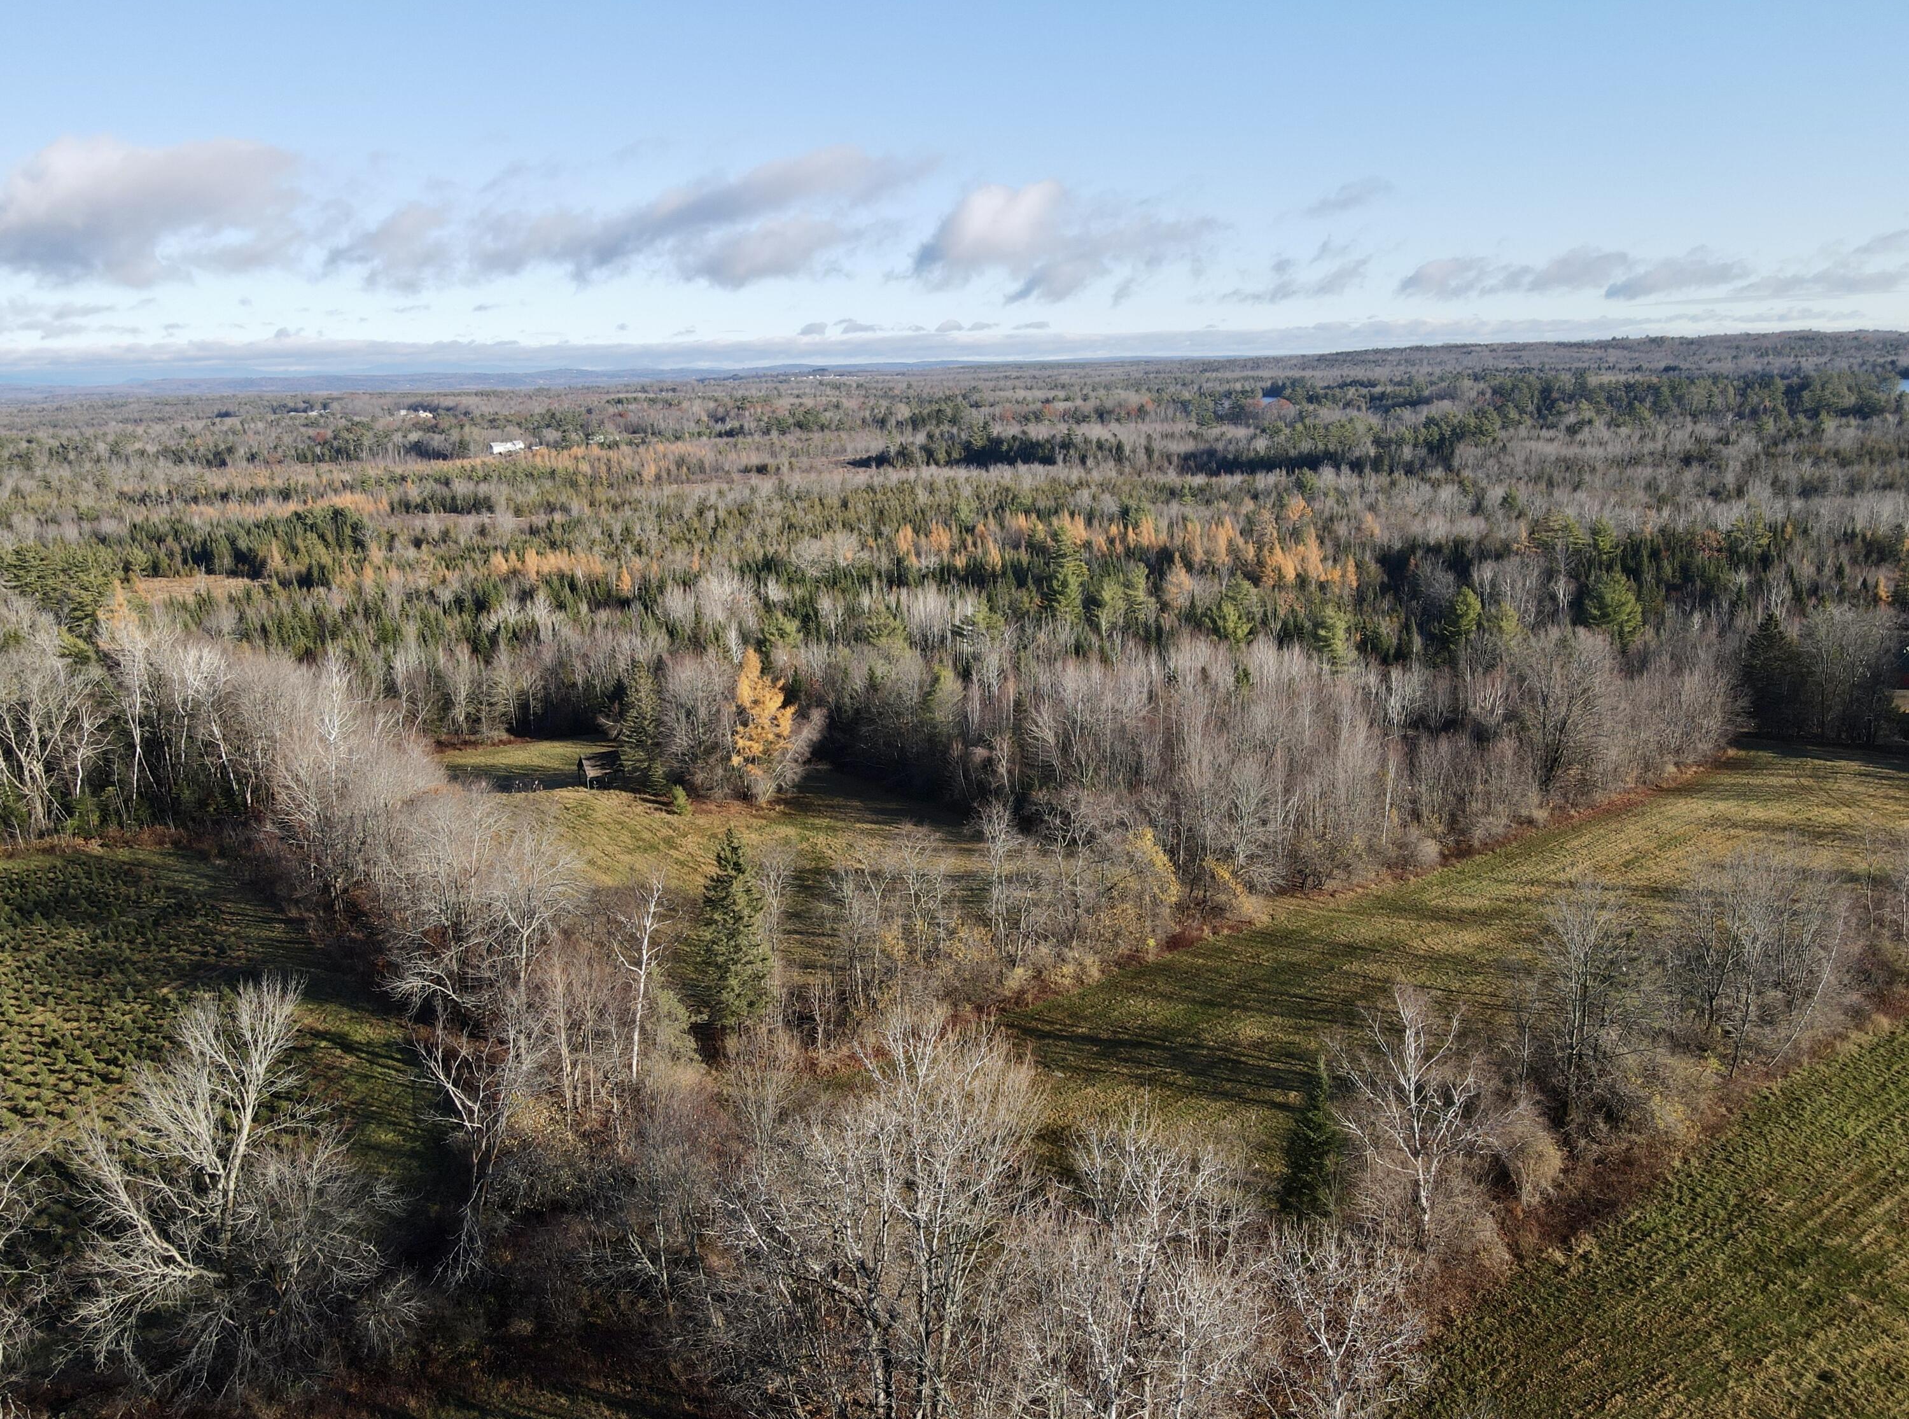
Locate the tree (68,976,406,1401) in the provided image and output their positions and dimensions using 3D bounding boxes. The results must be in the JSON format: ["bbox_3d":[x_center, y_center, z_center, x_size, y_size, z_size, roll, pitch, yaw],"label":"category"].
[{"bbox_3d":[-37.140,23.730,68.530,16.650,20.860,14.150,-1,14,0],"label":"tree"}]

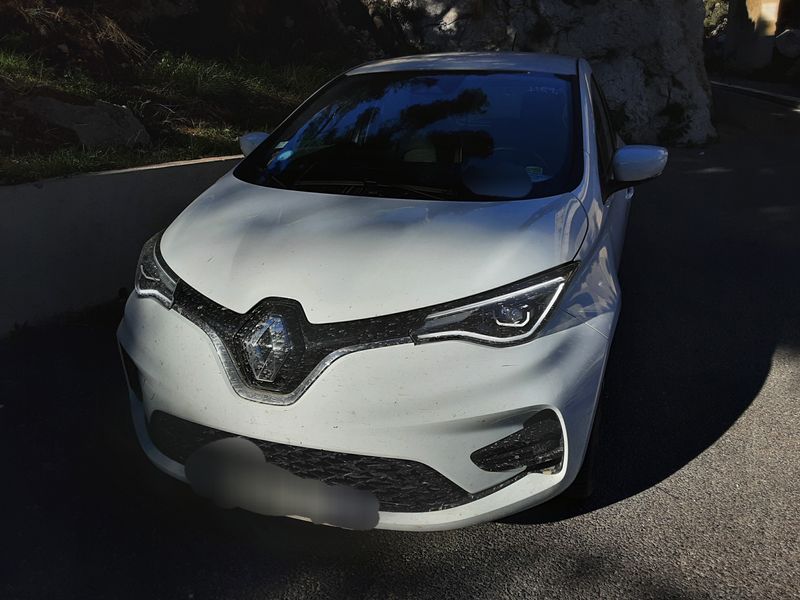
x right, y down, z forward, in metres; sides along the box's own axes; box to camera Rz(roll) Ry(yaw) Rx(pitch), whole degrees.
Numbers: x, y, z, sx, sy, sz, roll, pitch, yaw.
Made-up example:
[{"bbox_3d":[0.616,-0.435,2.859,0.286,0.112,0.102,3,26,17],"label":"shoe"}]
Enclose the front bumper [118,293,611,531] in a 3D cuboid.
[{"bbox_3d":[-0.257,0.278,1.919,1.720,0.585,0.580,7,19,18],"label":"front bumper"}]

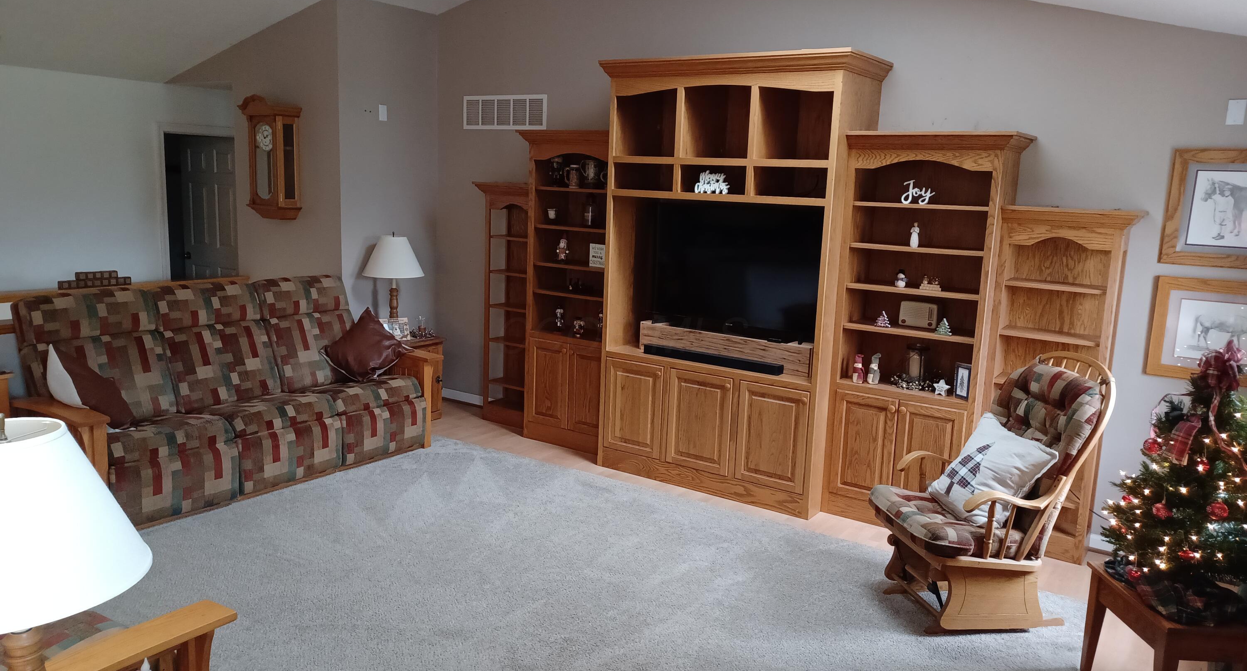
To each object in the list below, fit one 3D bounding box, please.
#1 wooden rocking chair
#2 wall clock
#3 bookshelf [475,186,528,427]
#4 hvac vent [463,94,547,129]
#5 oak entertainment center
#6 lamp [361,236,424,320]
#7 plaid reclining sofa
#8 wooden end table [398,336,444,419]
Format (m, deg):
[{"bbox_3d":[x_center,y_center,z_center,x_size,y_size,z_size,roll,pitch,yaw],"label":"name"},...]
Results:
[{"bbox_3d":[1.509,0.630,3.745,0.760,1.145,0.640,1,10,-10],"label":"wooden rocking chair"},{"bbox_3d":[-2.573,-1.297,6.565,0.474,0.876,0.206,9,12,34],"label":"wall clock"},{"bbox_3d":[-0.752,-0.208,6.444,0.628,1.720,0.313,9,12,34],"label":"bookshelf"},{"bbox_3d":[-0.870,-1.611,6.506,0.806,0.238,0.022,9,12,34],"label":"hvac vent"},{"bbox_3d":[0.614,-0.329,5.282,4.127,2.453,0.621,9,12,34],"label":"oak entertainment center"},{"bbox_3d":[-1.642,-0.359,6.446,0.434,0.751,0.434,9,12,34],"label":"lamp"},{"bbox_3d":[-2.216,0.260,5.296,0.950,1.068,2.270,9,12,34],"label":"plaid reclining sofa"},{"bbox_3d":[-1.625,0.309,6.547,0.524,0.598,0.393,9,12,34],"label":"wooden end table"}]

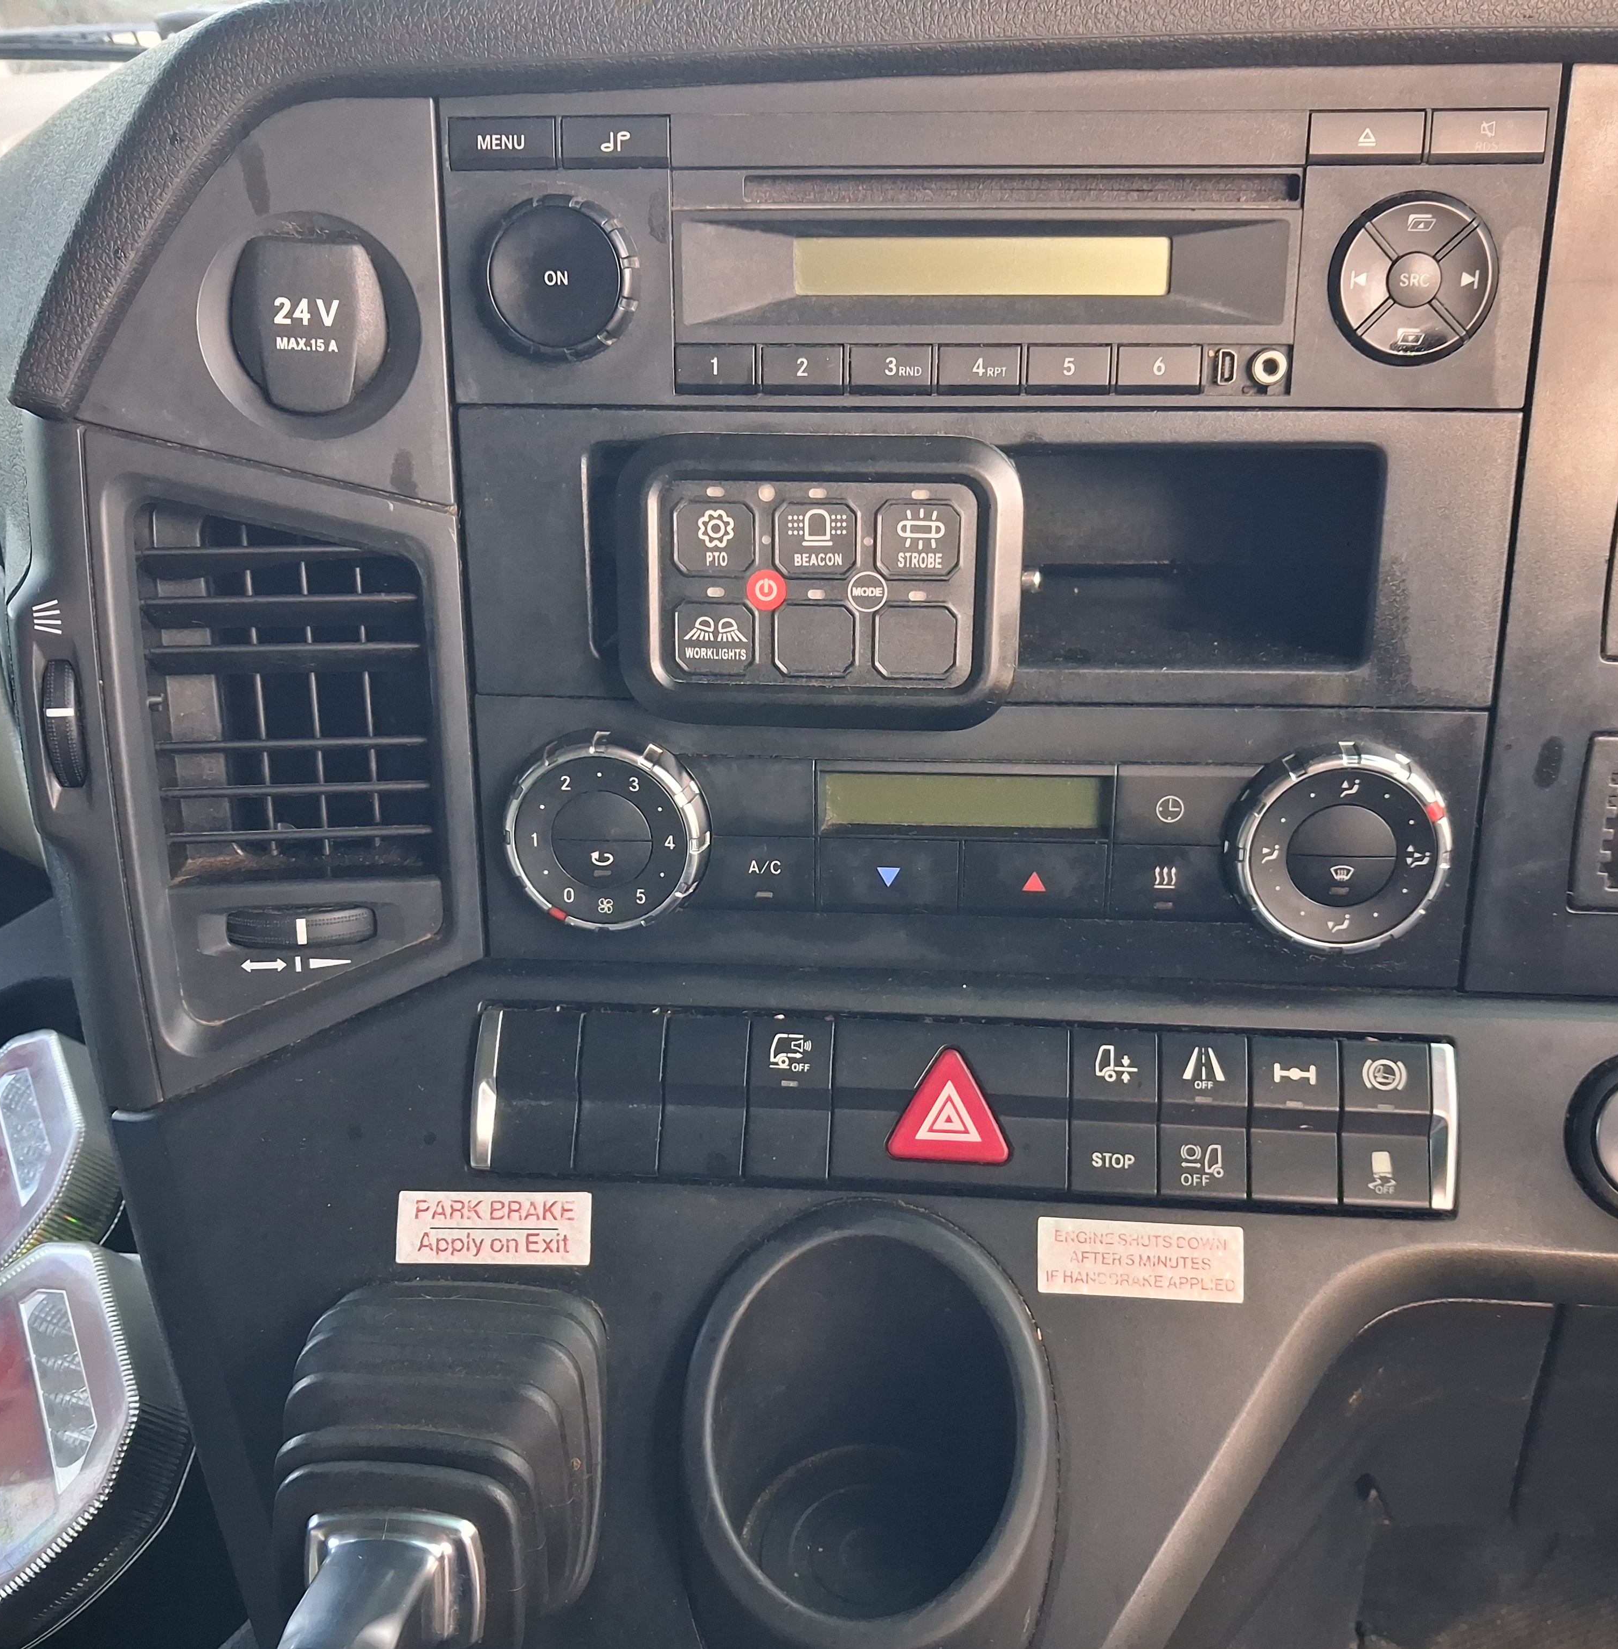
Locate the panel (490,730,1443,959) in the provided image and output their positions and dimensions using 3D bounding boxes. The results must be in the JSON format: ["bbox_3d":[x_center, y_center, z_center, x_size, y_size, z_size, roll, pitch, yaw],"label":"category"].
[{"bbox_3d":[0.040,0.005,0.419,0.230,0.050,0.020,1,14,5],"label":"panel"}]

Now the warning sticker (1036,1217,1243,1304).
[{"bbox_3d":[0.081,0.107,0.420,0.050,0.018,0.001,1,-7,4],"label":"warning sticker"}]

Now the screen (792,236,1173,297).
[{"bbox_3d":[0.040,-0.130,0.399,0.087,0.014,0.005,1,14,5],"label":"screen"}]

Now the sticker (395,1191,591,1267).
[{"bbox_3d":[-0.079,0.102,0.430,0.049,0.018,0.001,1,-7,4],"label":"sticker"}]

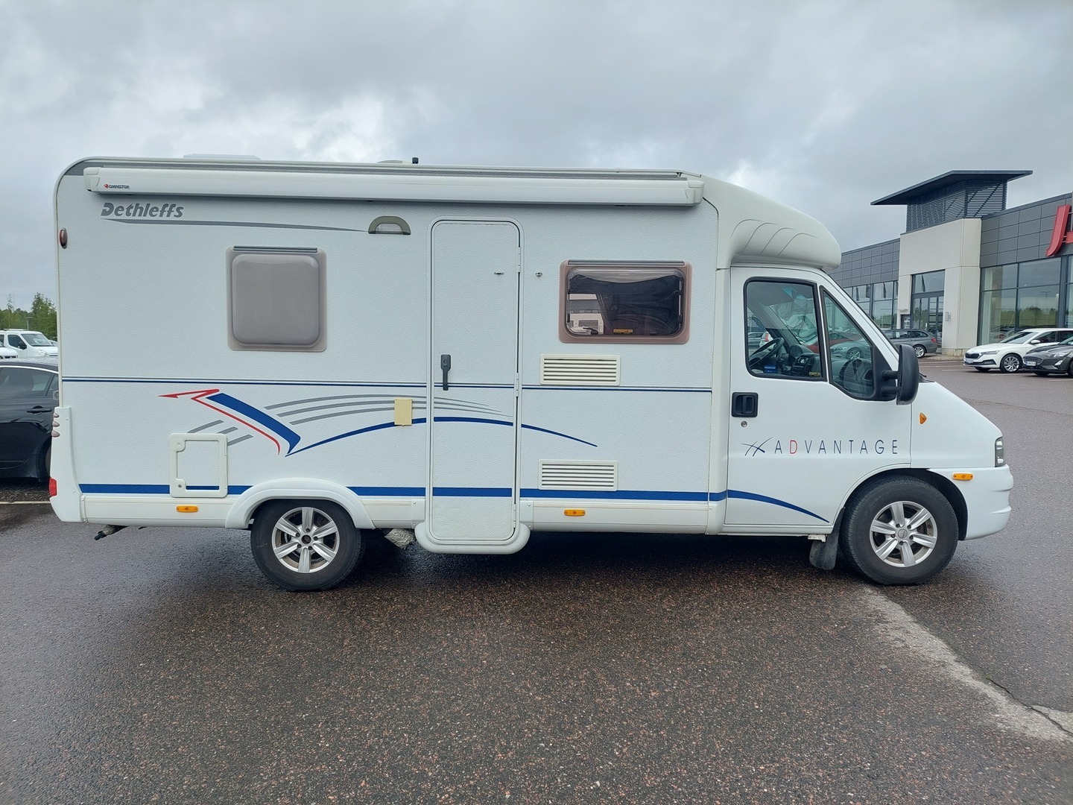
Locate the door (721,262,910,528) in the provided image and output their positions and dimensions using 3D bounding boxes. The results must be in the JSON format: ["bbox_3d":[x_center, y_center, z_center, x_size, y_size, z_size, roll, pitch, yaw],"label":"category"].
[{"bbox_3d":[1.750,-0.040,4.897,1.130,1.620,0.200,1,6,-1],"label":"door"}]

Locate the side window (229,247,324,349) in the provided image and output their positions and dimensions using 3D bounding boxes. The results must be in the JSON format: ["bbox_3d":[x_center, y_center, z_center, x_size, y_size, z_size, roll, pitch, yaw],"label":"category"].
[{"bbox_3d":[-1.529,-0.602,4.555,0.584,0.607,0.060,1,6,-1],"label":"side window"}]

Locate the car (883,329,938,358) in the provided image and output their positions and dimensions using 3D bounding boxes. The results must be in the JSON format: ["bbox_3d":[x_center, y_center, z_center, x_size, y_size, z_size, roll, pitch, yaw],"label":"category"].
[{"bbox_3d":[16.550,-2.800,37.200,4.900,1.460,1.860,0,6,-3],"label":"car"}]

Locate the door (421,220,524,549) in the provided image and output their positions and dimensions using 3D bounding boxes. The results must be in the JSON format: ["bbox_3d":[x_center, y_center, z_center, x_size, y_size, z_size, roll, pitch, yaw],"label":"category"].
[{"bbox_3d":[-0.367,-0.106,4.644,0.577,1.966,0.070,1,6,-1],"label":"door"}]

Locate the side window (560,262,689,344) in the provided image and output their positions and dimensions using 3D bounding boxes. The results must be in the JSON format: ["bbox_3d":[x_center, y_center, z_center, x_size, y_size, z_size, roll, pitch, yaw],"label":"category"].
[{"bbox_3d":[0.524,-0.589,4.586,0.776,0.488,0.060,1,6,-1],"label":"side window"}]

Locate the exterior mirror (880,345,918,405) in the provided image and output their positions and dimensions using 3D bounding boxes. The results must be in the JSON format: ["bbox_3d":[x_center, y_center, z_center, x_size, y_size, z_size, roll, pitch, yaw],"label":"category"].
[{"bbox_3d":[2.161,-0.170,4.618,0.160,0.350,0.300,2,6,9],"label":"exterior mirror"}]

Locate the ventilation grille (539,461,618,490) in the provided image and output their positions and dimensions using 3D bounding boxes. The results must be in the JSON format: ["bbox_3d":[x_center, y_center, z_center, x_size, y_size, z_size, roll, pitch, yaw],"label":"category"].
[{"bbox_3d":[0.253,0.445,4.693,0.475,0.186,0.035,1,6,-1],"label":"ventilation grille"}]

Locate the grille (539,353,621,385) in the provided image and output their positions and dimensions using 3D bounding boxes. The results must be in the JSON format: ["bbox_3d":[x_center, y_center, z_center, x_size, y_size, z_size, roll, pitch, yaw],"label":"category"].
[{"bbox_3d":[0.263,-0.191,4.627,0.476,0.188,0.035,1,6,-1],"label":"grille"}]

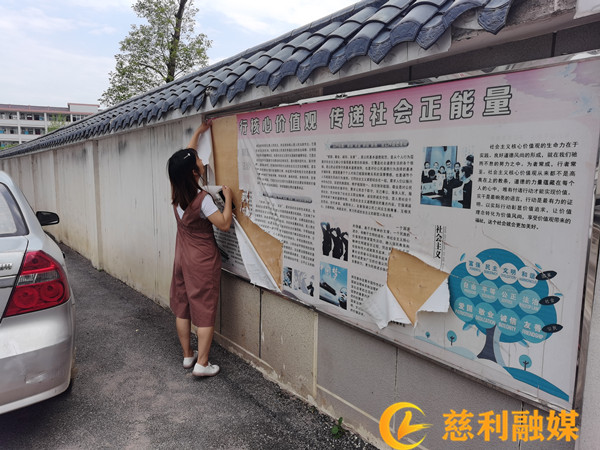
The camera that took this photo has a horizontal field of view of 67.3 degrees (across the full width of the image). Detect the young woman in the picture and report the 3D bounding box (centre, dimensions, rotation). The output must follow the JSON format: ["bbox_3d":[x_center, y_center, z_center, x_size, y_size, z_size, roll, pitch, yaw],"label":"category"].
[{"bbox_3d":[-0.707,0.142,3.311,0.680,1.800,0.560,8,10,44],"label":"young woman"}]

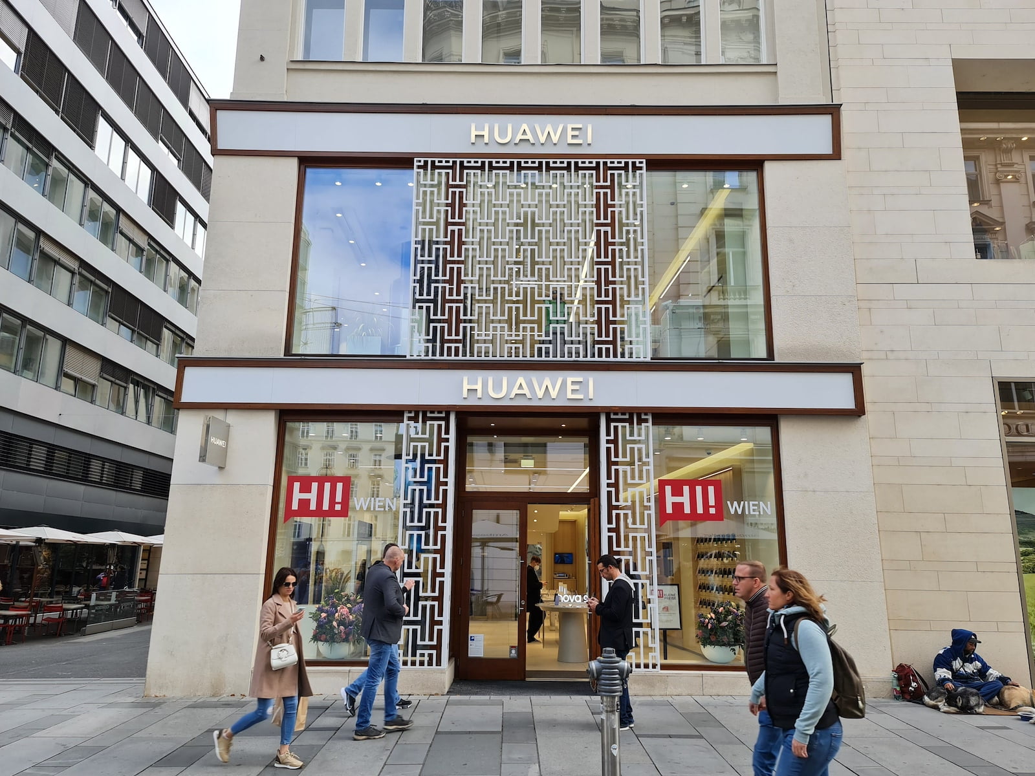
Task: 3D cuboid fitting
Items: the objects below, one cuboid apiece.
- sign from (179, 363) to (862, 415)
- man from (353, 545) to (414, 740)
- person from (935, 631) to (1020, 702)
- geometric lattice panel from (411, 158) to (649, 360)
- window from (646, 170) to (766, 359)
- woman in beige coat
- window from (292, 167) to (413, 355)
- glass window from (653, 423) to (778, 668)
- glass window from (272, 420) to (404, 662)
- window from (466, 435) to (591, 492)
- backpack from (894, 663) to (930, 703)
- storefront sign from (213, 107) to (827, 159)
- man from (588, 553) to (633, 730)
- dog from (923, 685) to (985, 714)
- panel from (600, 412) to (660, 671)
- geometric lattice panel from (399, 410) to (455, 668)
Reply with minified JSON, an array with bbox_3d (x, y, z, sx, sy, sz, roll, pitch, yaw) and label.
[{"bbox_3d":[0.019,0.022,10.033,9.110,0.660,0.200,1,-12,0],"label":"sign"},{"bbox_3d":[-1.334,2.490,7.442,0.600,1.770,0.520,6,-13,-21],"label":"man"},{"bbox_3d":[5.498,3.370,9.026,0.860,0.840,0.700,3,-13,-9],"label":"person"},{"bbox_3d":[0.170,-1.853,10.577,3.350,3.010,0.090,1,-12,0],"label":"geometric lattice panel"},{"bbox_3d":[2.671,-1.800,10.644,1.610,2.820,0.080,1,-12,0],"label":"window"},{"bbox_3d":[-2.127,2.370,6.426,0.760,1.600,0.500,-4,-13,22],"label":"woman in beige coat"},{"bbox_3d":[-2.324,-1.835,10.668,1.600,2.810,0.080,1,-12,0],"label":"window"},{"bbox_3d":[2.525,2.024,9.771,1.750,3.090,0.090,1,-12,0],"label":"glass window"},{"bbox_3d":[-2.351,1.987,9.820,1.630,3.100,0.080,1,-12,0],"label":"glass window"},{"bbox_3d":[0.156,1.105,10.905,1.790,0.810,0.080,1,-12,0],"label":"window"},{"bbox_3d":[4.855,3.634,9.216,0.340,0.440,0.260,-6,-14,28],"label":"backpack"},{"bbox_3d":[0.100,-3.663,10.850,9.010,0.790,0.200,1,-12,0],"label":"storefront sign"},{"bbox_3d":[0.983,2.608,7.766,0.490,1.710,0.500,0,-13,3],"label":"man"},{"bbox_3d":[5.082,3.624,8.767,0.680,0.280,0.480,5,-13,-19],"label":"dog"},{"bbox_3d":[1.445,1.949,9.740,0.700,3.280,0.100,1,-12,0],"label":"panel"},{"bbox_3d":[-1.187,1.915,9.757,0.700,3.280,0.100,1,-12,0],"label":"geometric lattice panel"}]

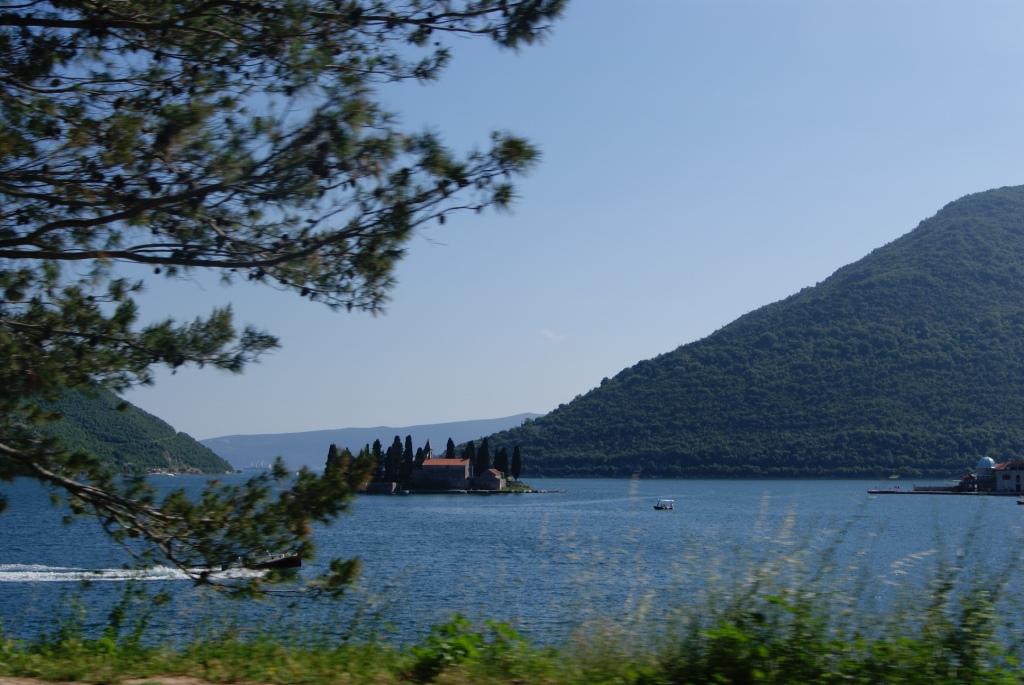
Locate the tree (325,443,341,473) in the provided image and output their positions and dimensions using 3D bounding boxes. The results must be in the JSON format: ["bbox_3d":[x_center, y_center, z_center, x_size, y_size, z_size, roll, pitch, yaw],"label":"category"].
[{"bbox_3d":[-78.460,53.330,560.000,6.200,17.800,6.200,0,-6,0],"label":"tree"}]

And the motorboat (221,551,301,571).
[{"bbox_3d":[-23.160,20.080,118.000,7.100,1.800,2.400,0,-6,0],"label":"motorboat"}]

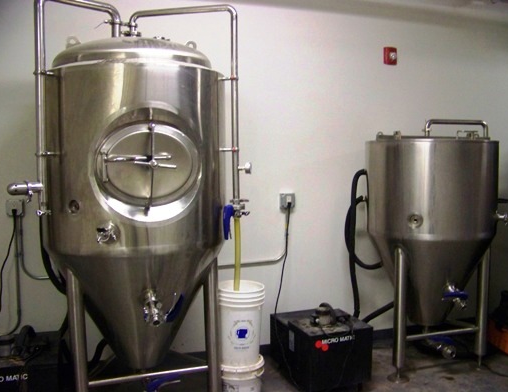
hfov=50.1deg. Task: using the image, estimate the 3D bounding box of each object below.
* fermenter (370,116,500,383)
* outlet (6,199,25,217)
[{"bbox_3d":[1.386,0.377,4.295,1.000,1.950,1.020,-2,5,-19],"label":"fermenter"},{"bbox_3d":[-1.646,0.086,3.745,0.110,0.114,0.050,-2,5,-19],"label":"outlet"}]

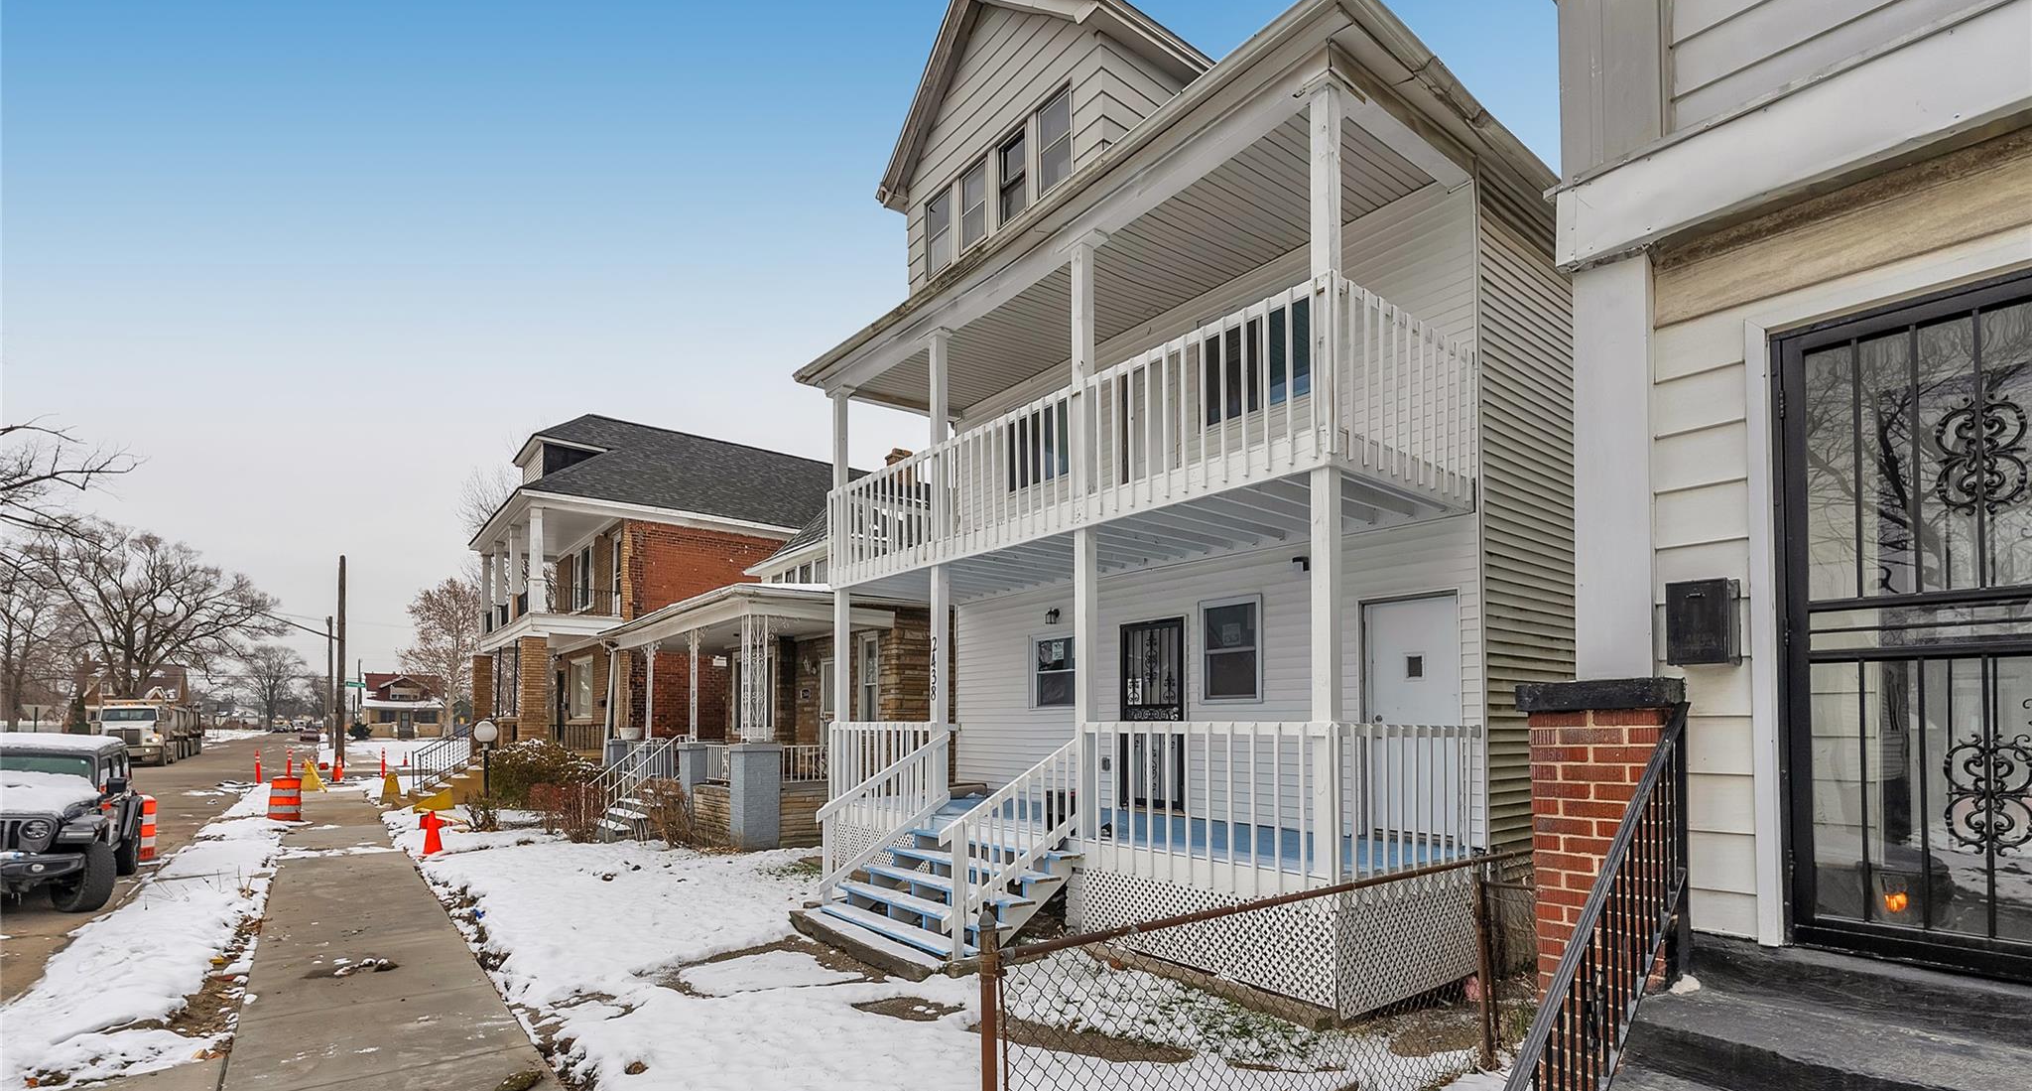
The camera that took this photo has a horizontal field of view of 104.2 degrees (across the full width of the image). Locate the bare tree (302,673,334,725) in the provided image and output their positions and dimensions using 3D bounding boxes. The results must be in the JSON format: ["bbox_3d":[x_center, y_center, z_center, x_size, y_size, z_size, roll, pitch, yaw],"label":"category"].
[{"bbox_3d":[-107.690,23.895,122.000,5.000,8.400,5.000,10,-14,-42],"label":"bare tree"}]

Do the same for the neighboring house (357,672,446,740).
[{"bbox_3d":[-65.375,17.127,84.000,7.500,7.100,9.000,9,-14,-40],"label":"neighboring house"}]

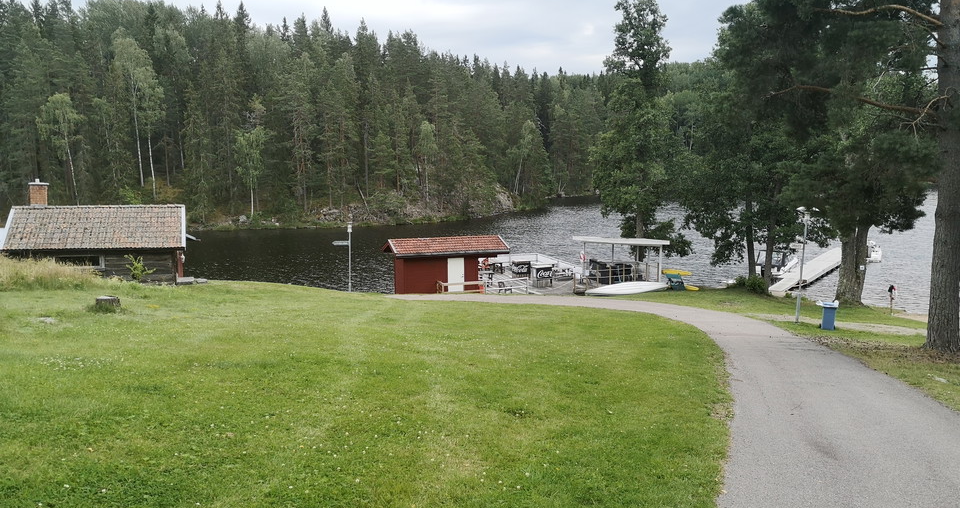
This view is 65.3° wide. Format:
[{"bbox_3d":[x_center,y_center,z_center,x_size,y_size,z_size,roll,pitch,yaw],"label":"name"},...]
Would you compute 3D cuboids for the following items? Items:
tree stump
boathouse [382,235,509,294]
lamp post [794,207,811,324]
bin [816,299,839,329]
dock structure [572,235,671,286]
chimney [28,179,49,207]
[{"bbox_3d":[-8.744,1.163,17.600,0.570,0.350,0.570,1,7,0],"label":"tree stump"},{"bbox_3d":[-1.951,0.567,42.196,6.700,3.000,3.000,-2,8,-21],"label":"boathouse"},{"bbox_3d":[13.460,0.543,31.300,0.360,4.750,0.360,1,7,0],"label":"lamp post"},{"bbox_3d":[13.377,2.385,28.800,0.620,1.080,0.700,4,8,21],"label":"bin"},{"bbox_3d":[8.685,0.428,45.800,5.000,2.650,3.500,-2,8,-16],"label":"dock structure"},{"bbox_3d":[-19.444,-2.710,33.000,0.700,1.200,0.650,-2,8,-17],"label":"chimney"}]

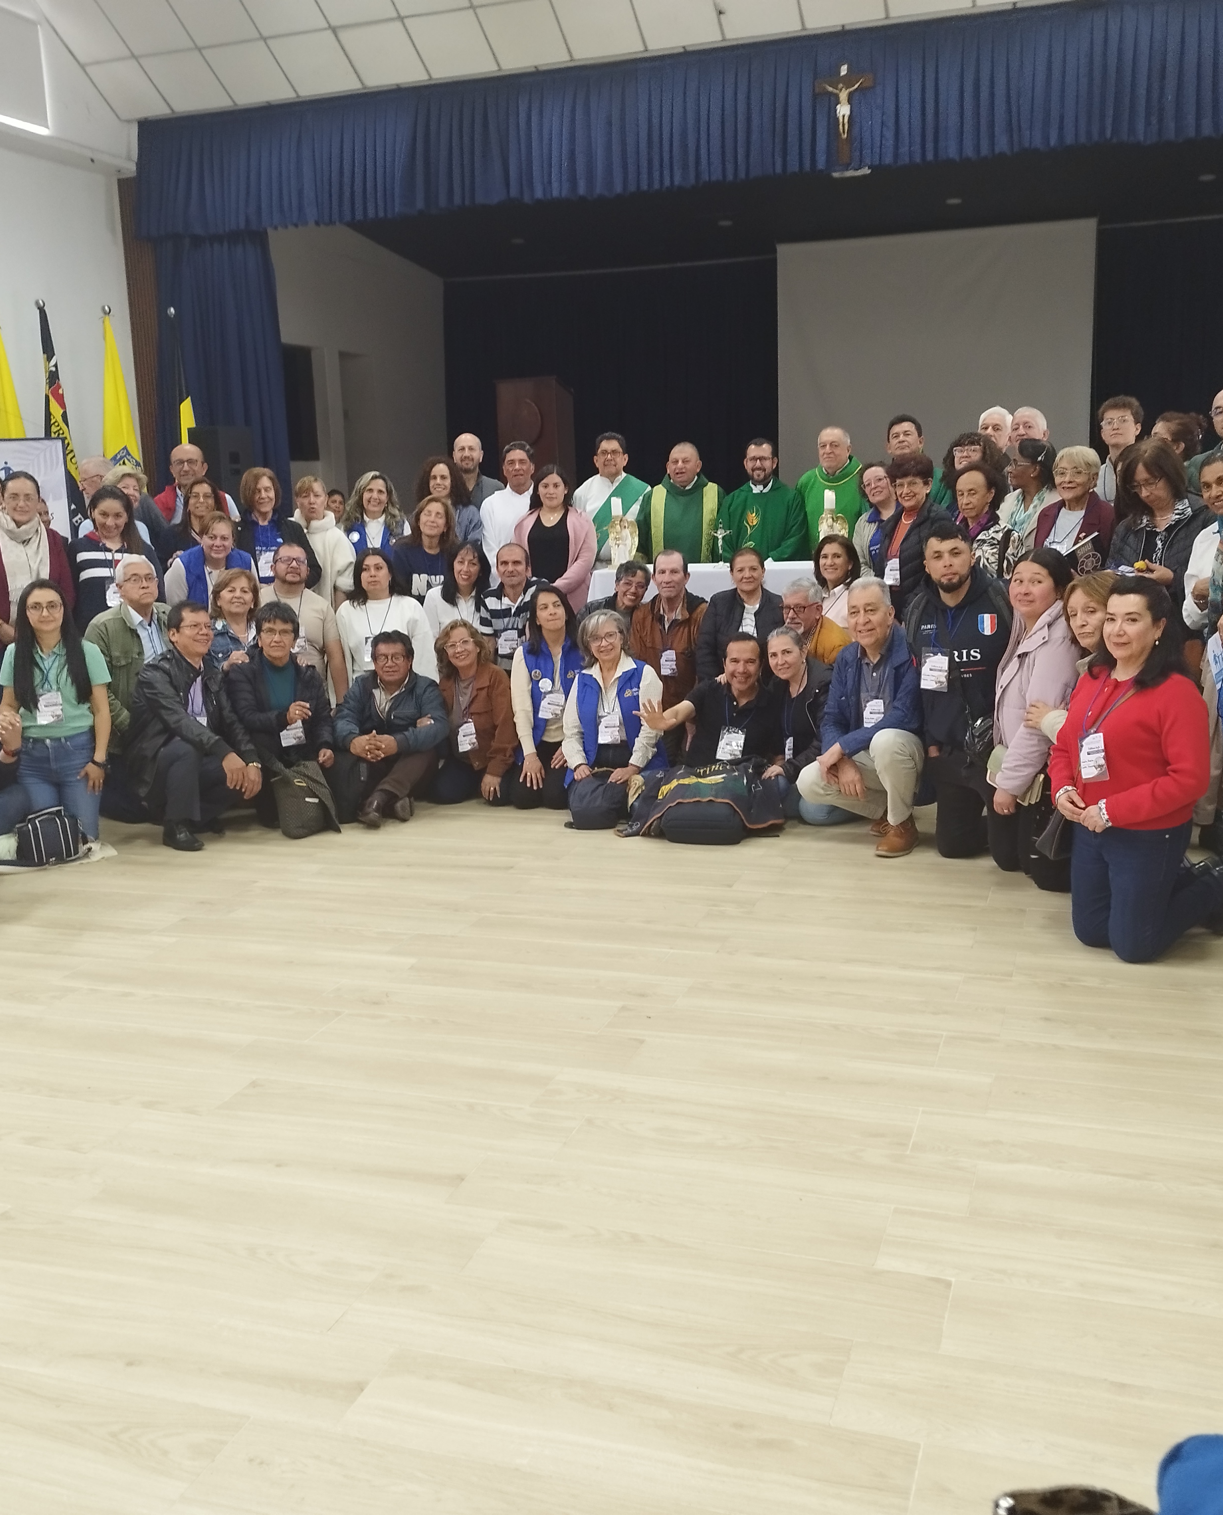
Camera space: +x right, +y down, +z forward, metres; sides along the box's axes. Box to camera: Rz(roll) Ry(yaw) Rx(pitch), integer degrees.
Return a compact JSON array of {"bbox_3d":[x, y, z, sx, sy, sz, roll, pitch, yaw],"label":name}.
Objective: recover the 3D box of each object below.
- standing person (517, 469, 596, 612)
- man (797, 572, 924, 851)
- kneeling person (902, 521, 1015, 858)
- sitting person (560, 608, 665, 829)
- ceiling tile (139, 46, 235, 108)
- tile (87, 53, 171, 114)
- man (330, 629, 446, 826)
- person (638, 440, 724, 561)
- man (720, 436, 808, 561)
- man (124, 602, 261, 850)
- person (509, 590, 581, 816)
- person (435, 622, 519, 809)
[{"bbox_3d":[-0.285,-0.837,7.701,0.460,1.540,0.300,-1,11,6],"label":"standing person"},{"bbox_3d":[1.004,-0.185,5.500,0.530,1.030,0.680,4,12,26],"label":"man"},{"bbox_3d":[1.300,-0.289,5.409,0.500,1.250,0.620,0,11,11],"label":"kneeling person"},{"bbox_3d":[0.006,-0.192,6.064,0.480,0.890,0.660,-2,11,0],"label":"sitting person"},{"bbox_3d":[-3.568,-5.684,11.773,0.610,0.020,0.600,2,-21,18],"label":"ceiling tile"},{"bbox_3d":[-4.113,-5.701,11.950,0.530,0.020,0.600,2,-21,18],"label":"tile"},{"bbox_3d":[-0.987,-0.165,6.175,0.570,0.800,0.660,-4,12,-8],"label":"man"},{"bbox_3d":[0.415,-0.941,7.882,0.540,1.620,0.400,0,12,9],"label":"person"},{"bbox_3d":[0.852,-0.960,7.883,0.560,1.630,0.400,2,12,18],"label":"man"},{"bbox_3d":[-1.766,-0.167,5.943,0.540,1.000,0.680,-10,14,-34],"label":"man"},{"bbox_3d":[-0.277,-0.314,6.528,0.430,0.980,0.600,-1,11,3],"label":"person"},{"bbox_3d":[-0.619,-0.238,6.429,0.440,0.810,0.580,-1,12,7],"label":"person"}]

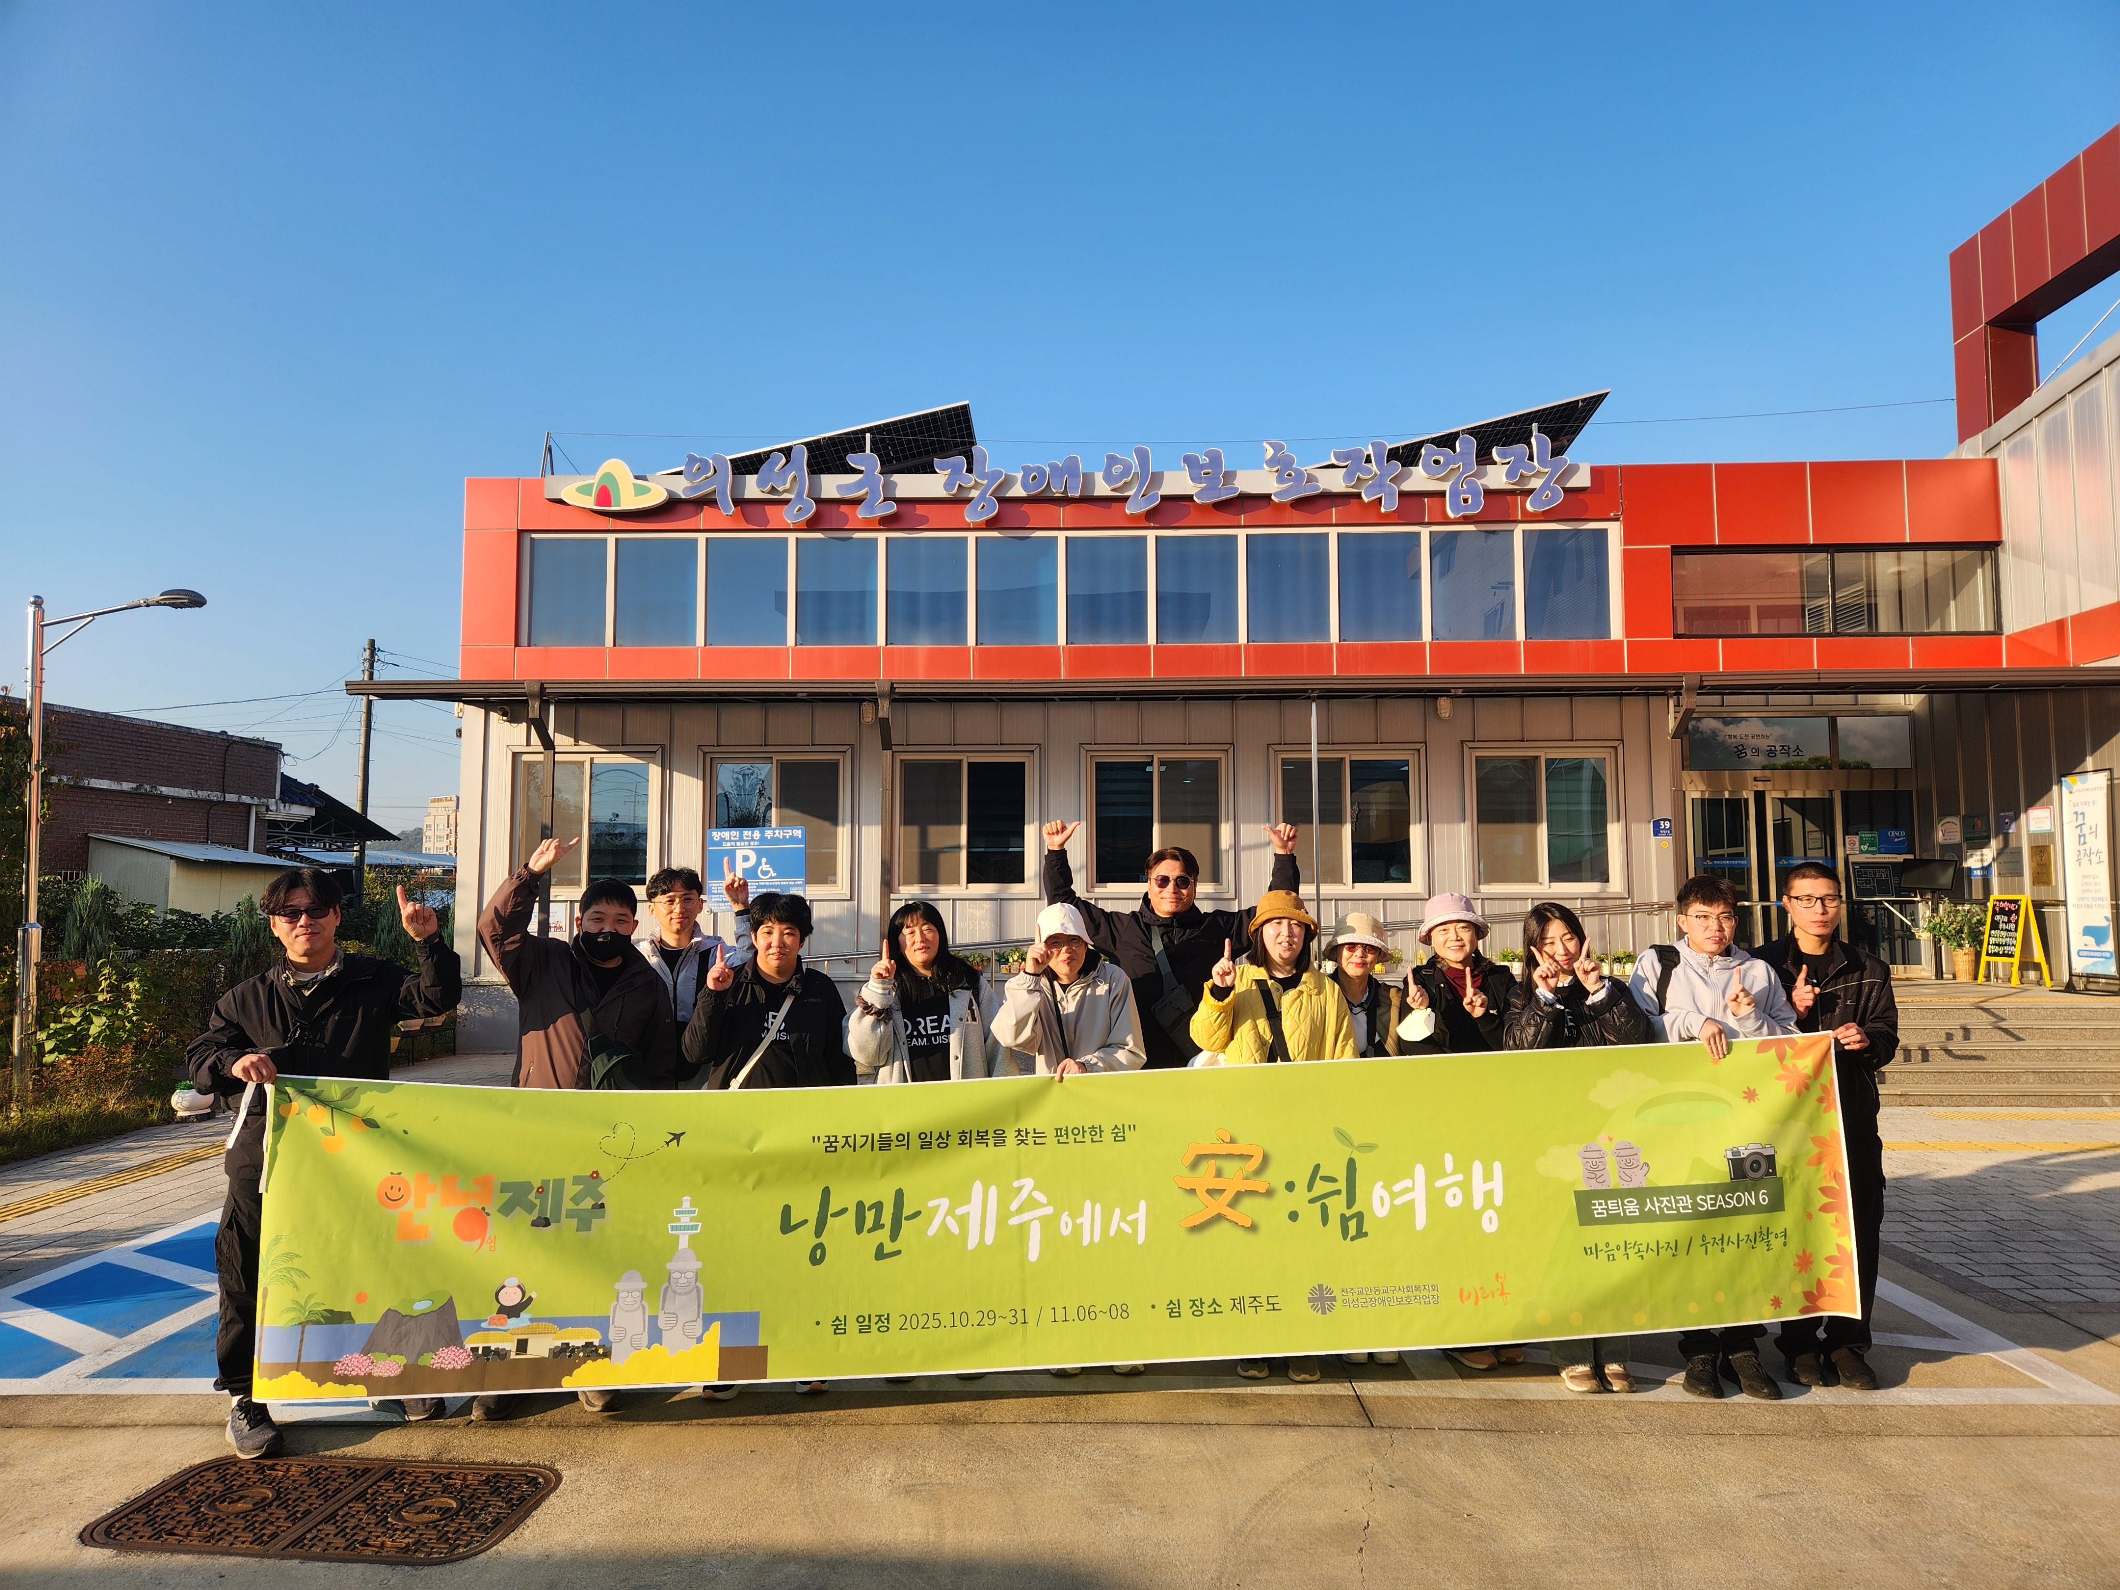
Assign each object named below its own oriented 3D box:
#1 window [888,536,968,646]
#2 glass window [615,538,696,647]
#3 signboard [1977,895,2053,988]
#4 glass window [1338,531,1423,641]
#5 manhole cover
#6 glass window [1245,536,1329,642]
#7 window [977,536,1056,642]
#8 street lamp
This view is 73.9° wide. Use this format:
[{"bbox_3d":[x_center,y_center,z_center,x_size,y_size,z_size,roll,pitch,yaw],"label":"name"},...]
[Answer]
[{"bbox_3d":[-1.422,-2.182,15.062,0.852,1.183,0.100,0,-4,2],"label":"window"},{"bbox_3d":[-4.276,-2.147,14.905,0.839,1.156,0.100,0,-4,2],"label":"glass window"},{"bbox_3d":[9.761,1.498,14.400,0.450,0.940,0.500,0,-4,-3],"label":"signboard"},{"bbox_3d":[3.327,-2.181,14.662,0.846,1.137,0.100,0,-4,2],"label":"glass window"},{"bbox_3d":[-1.952,1.908,3.737,1.074,0.040,0.560,-1,-4,6],"label":"manhole cover"},{"bbox_3d":[2.501,-2.284,15.470,0.904,1.218,0.130,0,-4,2],"label":"glass window"},{"bbox_3d":[-0.449,-2.177,15.023,0.848,1.180,0.100,0,-4,2],"label":"window"},{"bbox_3d":[-6.981,0.399,10.324,1.320,3.850,0.250,0,-4,2],"label":"street lamp"}]

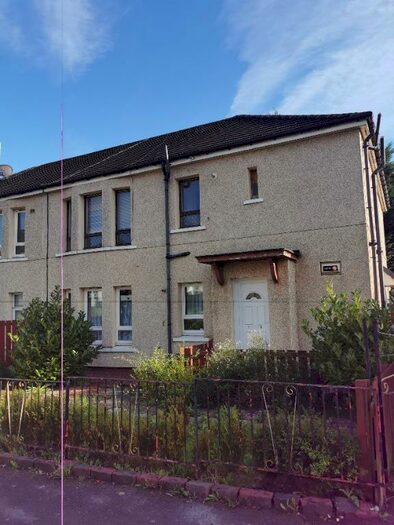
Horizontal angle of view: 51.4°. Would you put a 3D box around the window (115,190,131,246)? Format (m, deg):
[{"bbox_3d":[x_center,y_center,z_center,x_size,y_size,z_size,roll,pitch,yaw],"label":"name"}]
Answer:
[{"bbox_3d":[-2.062,-1.270,11.694,0.586,1.618,0.090,-5,-7,26],"label":"window"}]

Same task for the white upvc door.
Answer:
[{"bbox_3d":[1.242,1.433,9.089,0.828,2.074,0.080,-5,-7,26],"label":"white upvc door"}]

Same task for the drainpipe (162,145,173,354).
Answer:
[{"bbox_3d":[-0.732,-0.053,10.644,0.140,6.092,0.140,-5,-7,26],"label":"drainpipe"}]

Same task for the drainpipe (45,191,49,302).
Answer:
[{"bbox_3d":[-4.616,0.705,12.506,0.090,5.952,0.100,-5,-7,26],"label":"drainpipe"}]

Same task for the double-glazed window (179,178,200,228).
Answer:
[{"bbox_3d":[-0.195,-1.552,10.806,0.670,1.349,0.090,-5,-7,26],"label":"double-glazed window"}]

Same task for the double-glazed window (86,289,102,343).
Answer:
[{"bbox_3d":[-2.941,1.588,11.868,0.716,1.618,0.090,-5,-7,26],"label":"double-glazed window"}]

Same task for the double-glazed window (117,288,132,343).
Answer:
[{"bbox_3d":[-1.972,1.504,11.402,0.586,1.618,0.090,-5,-7,26],"label":"double-glazed window"}]

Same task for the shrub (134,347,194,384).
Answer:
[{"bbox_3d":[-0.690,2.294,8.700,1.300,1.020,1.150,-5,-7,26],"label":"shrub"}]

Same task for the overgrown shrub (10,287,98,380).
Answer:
[{"bbox_3d":[-3.723,1.894,10.700,2.200,2.450,2.000,-5,-7,26],"label":"overgrown shrub"}]

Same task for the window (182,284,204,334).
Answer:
[{"bbox_3d":[-0.097,1.202,10.512,0.679,1.321,0.090,-5,-7,26],"label":"window"}]

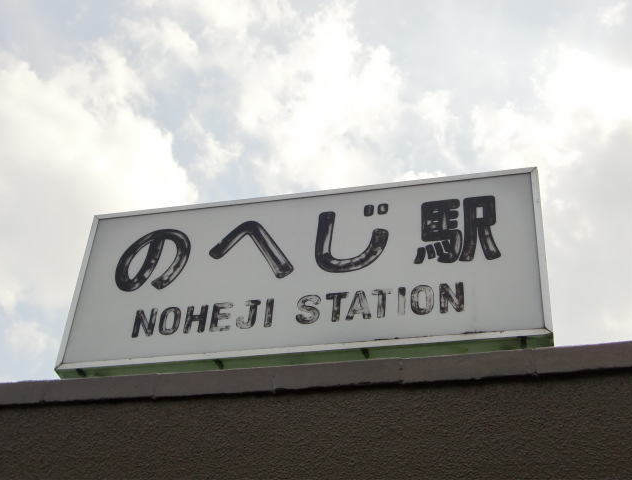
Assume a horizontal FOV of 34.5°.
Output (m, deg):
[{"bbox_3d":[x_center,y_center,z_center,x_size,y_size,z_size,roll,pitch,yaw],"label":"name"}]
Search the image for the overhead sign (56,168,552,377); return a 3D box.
[{"bbox_3d":[-0.074,0.220,5.657,2.650,1.092,0.220,-6,-39,13],"label":"overhead sign"}]

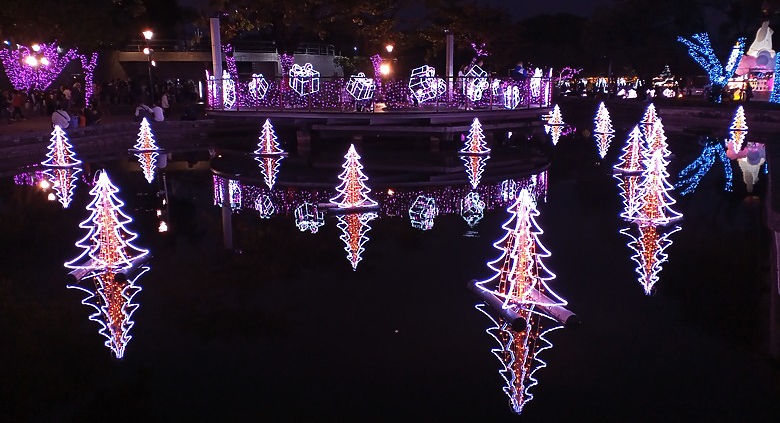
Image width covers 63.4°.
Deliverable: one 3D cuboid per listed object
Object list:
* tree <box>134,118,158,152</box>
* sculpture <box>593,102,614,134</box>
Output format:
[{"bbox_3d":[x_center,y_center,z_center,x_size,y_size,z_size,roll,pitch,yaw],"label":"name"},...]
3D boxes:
[{"bbox_3d":[-8.560,-2.712,22.163,0.920,1.130,0.920,-5,12,-21],"label":"tree"},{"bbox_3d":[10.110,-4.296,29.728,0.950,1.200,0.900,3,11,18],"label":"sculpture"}]

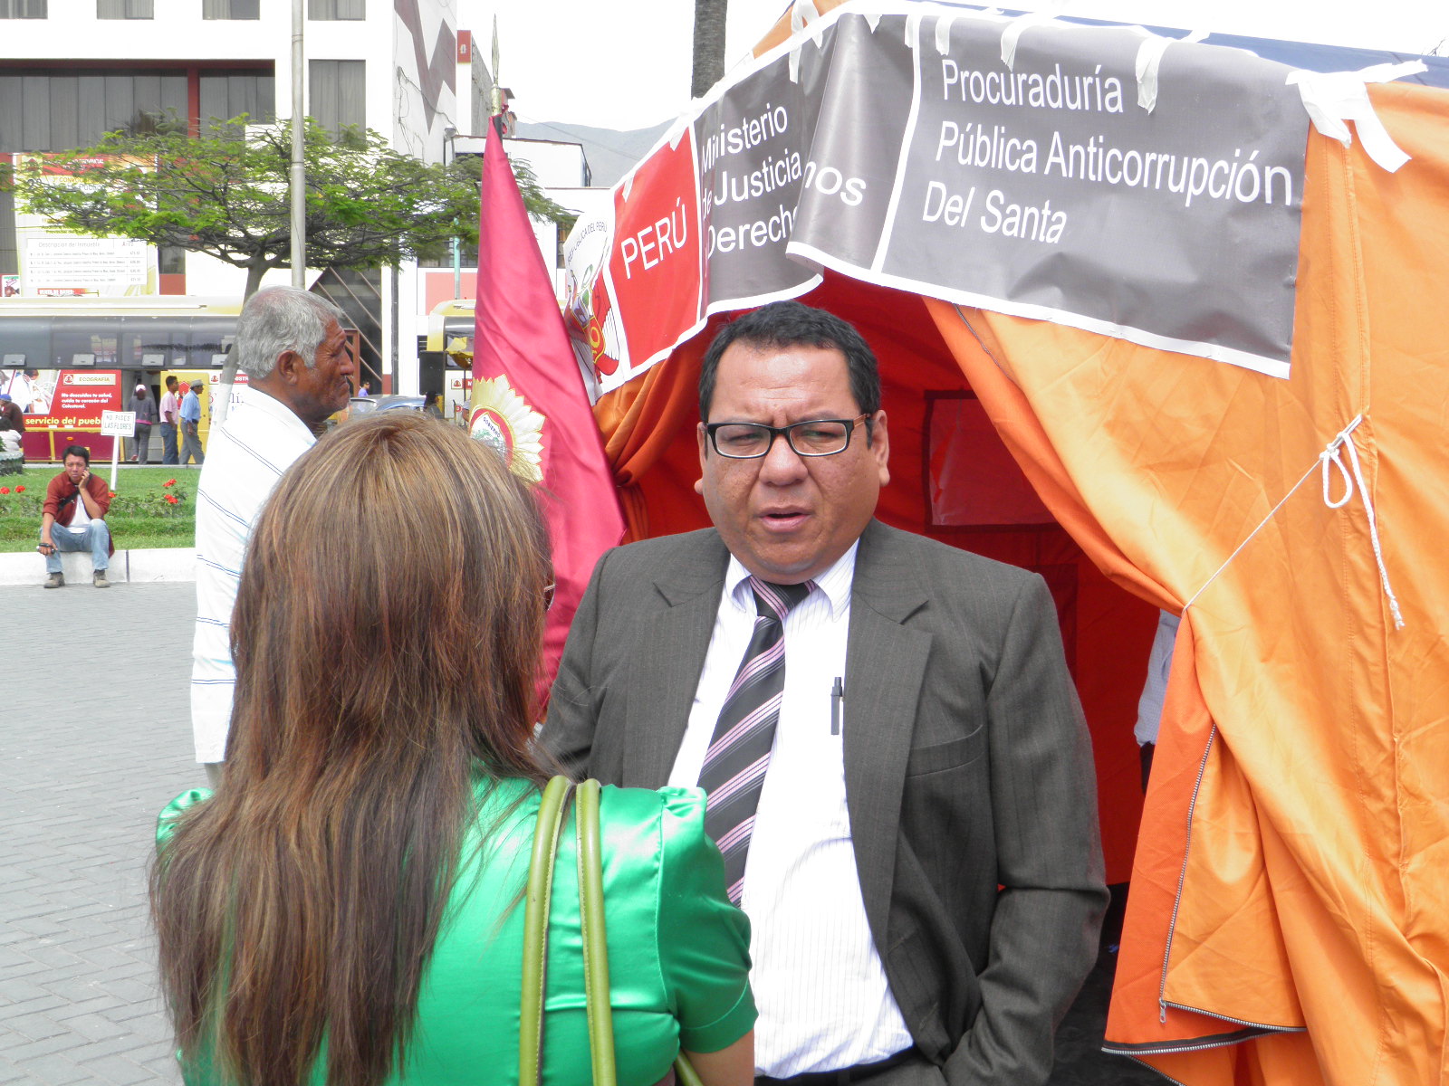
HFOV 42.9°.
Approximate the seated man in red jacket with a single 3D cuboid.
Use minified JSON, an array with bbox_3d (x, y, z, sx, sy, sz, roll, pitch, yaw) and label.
[{"bbox_3d":[-4.768,-0.211,13.549,0.526,1.008,0.740,-1,5,-19],"label":"seated man in red jacket"}]

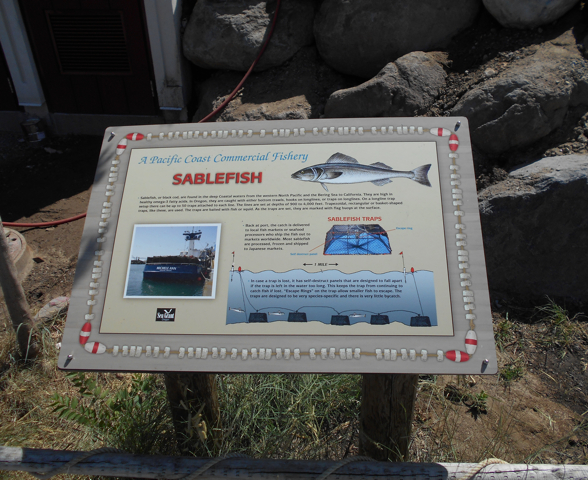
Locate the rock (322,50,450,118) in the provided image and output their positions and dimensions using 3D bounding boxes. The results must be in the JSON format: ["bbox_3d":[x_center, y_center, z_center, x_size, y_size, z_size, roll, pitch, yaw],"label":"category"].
[{"bbox_3d":[0.720,-1.170,3.780,0.920,0.500,0.600,6,31,10],"label":"rock"}]

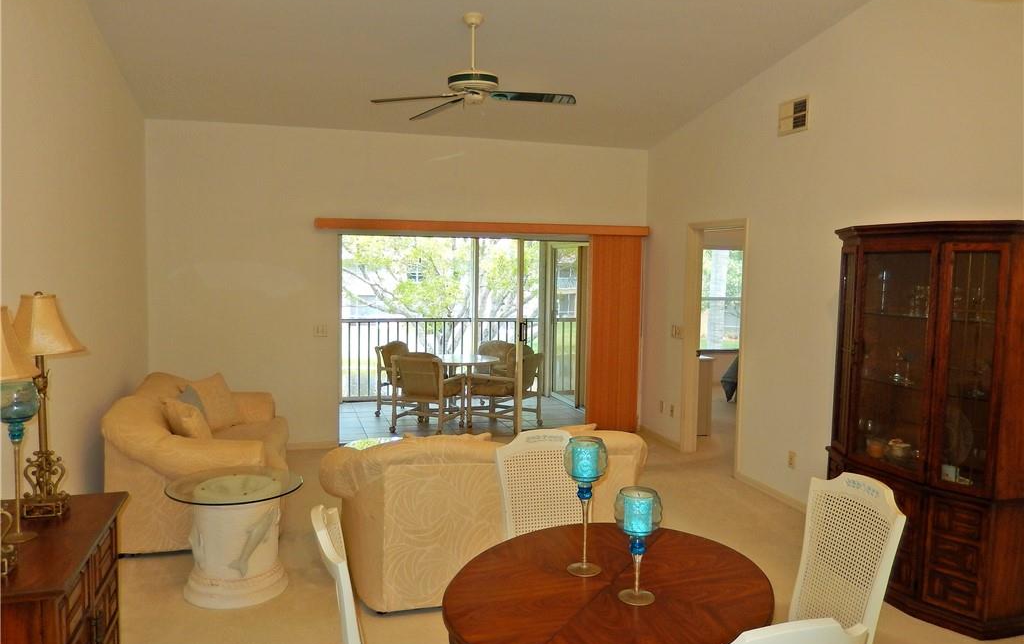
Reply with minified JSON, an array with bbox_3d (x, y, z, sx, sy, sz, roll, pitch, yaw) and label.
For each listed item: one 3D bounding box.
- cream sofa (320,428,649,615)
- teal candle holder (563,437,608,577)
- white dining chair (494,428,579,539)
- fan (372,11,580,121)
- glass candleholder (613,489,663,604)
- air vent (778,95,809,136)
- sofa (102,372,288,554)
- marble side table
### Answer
[{"bbox_3d":[-0.193,0.975,4.229,1.770,0.860,0.980,0,4,-15],"label":"cream sofa"},{"bbox_3d":[0.234,0.583,2.352,0.143,0.420,0.143,1,4,0],"label":"teal candle holder"},{"bbox_3d":[0.194,0.995,3.071,0.480,1.000,0.570,0,4,-16],"label":"white dining chair"},{"bbox_3d":[-0.245,-1.679,4.727,1.290,0.560,1.290,0,4,-15],"label":"fan"},{"bbox_3d":[0.370,0.649,2.163,0.140,0.320,0.140,1,4,0],"label":"glass candleholder"},{"bbox_3d":[2.029,-1.490,5.374,0.025,0.245,0.349,0,4,-15],"label":"air vent"},{"bbox_3d":[-2.098,0.872,5.164,1.020,0.870,1.770,0,4,-15],"label":"sofa"},{"bbox_3d":[-1.447,1.130,3.891,0.675,0.560,0.675,0,4,-15],"label":"marble side table"}]

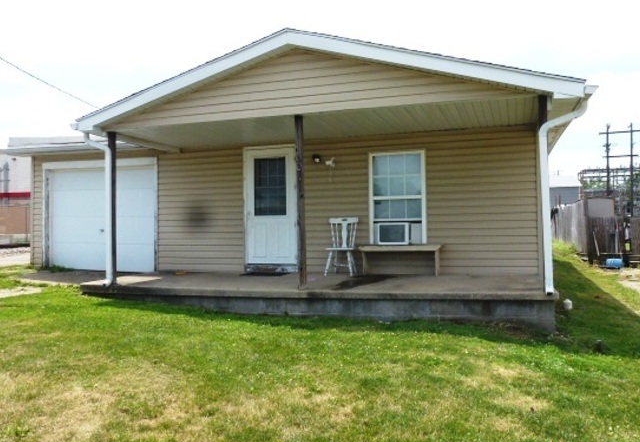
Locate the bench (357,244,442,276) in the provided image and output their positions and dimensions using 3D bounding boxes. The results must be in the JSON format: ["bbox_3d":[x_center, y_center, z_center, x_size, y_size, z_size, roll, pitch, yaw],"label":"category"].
[{"bbox_3d":[1.262,0.628,6.942,1.260,0.470,0.300,-1,-2,16],"label":"bench"}]

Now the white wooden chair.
[{"bbox_3d":[0.357,0.418,7.122,0.490,0.940,0.490,-1,-2,16],"label":"white wooden chair"}]

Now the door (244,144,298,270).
[{"bbox_3d":[-0.871,-0.262,7.777,1.010,2.160,0.130,-1,-2,16],"label":"door"}]

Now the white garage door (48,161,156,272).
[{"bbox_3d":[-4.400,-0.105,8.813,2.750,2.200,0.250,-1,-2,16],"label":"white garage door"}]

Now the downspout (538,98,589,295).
[{"bbox_3d":[2.651,-0.266,4.776,0.490,2.110,0.200,-1,-2,16],"label":"downspout"}]

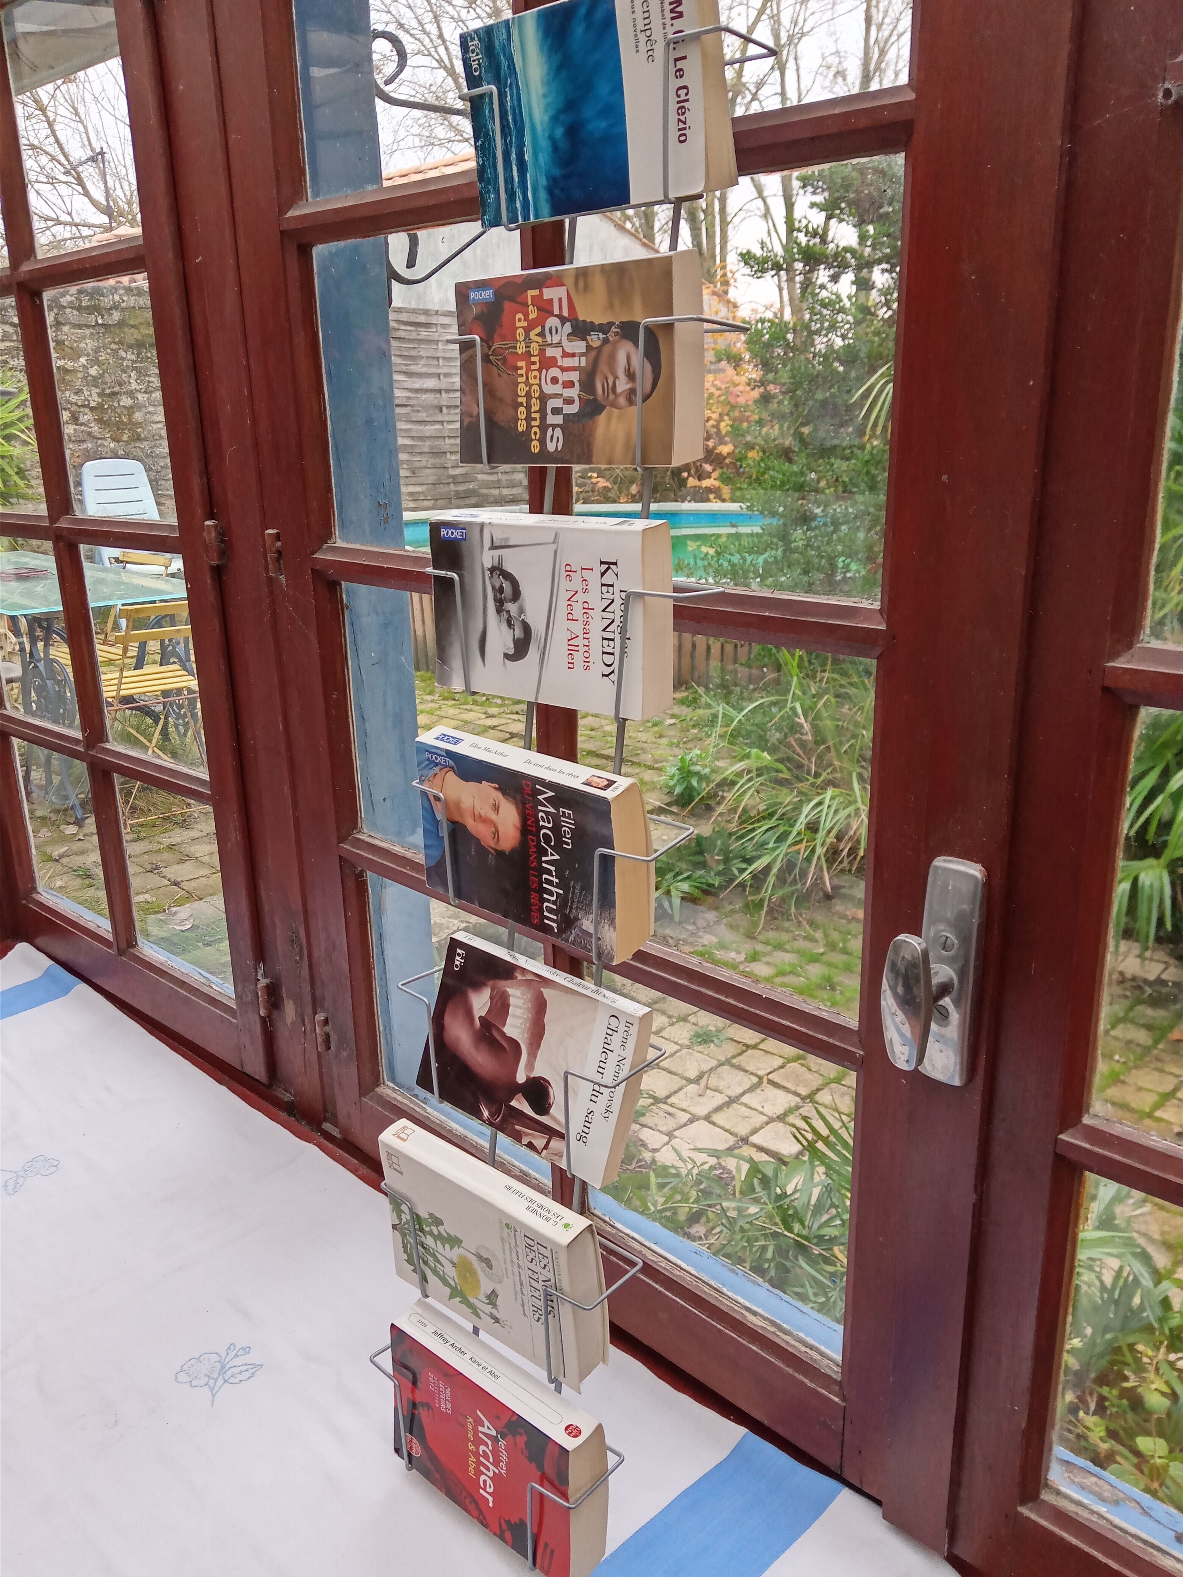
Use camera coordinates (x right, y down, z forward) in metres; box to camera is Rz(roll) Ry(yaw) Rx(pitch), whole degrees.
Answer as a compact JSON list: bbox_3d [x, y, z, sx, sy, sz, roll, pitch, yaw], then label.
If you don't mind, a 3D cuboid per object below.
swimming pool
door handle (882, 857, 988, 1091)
[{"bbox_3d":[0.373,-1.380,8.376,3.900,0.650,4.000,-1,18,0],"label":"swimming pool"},{"bbox_3d":[0.197,0.114,0.743,0.062,0.141,0.036,-18,24,-42],"label":"door handle"}]

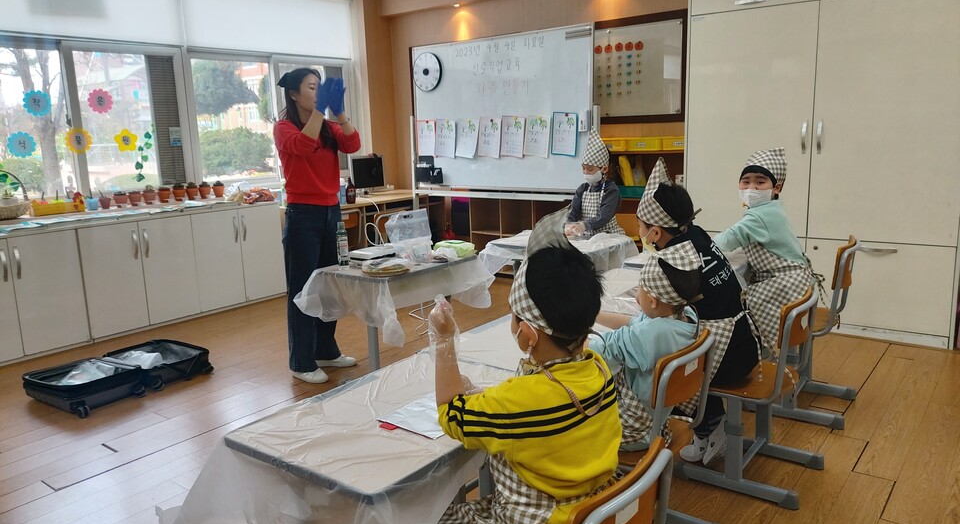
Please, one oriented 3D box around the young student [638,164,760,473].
[{"bbox_3d":[0.759,0.187,2.509,0.380,1.090,0.550,-11,14,-40],"label":"young student"}]

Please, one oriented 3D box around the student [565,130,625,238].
[{"bbox_3d":[0.627,-0.117,3.857,0.360,1.170,0.450,7,14,39],"label":"student"}]

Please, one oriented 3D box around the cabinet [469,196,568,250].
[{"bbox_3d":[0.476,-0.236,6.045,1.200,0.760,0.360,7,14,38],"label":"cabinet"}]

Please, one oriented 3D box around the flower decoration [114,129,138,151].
[{"bbox_3d":[-2.598,-0.893,5.096,0.010,0.170,0.177,7,14,37],"label":"flower decoration"}]

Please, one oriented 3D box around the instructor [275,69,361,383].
[{"bbox_3d":[-0.842,-0.187,3.727,0.430,1.630,0.440,4,12,27],"label":"instructor"}]

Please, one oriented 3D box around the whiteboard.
[{"bbox_3d":[0.118,-1.201,5.626,1.800,1.200,0.050,7,14,38],"label":"whiteboard"}]

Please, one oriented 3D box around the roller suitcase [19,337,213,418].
[{"bbox_3d":[-1.920,0.607,3.701,0.500,0.156,0.780,7,14,38],"label":"roller suitcase"}]

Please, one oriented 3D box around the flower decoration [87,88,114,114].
[{"bbox_3d":[-2.696,-1.140,4.931,0.010,0.170,0.175,7,14,37],"label":"flower decoration"}]

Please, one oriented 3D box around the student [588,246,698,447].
[{"bbox_3d":[0.389,0.378,1.976,0.460,0.920,0.370,8,15,43],"label":"student"}]

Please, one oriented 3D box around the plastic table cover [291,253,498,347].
[{"bbox_3d":[-0.416,0.135,3.675,0.660,0.300,0.900,7,14,38],"label":"plastic table cover"}]

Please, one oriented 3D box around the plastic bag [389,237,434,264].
[{"bbox_3d":[-0.348,-0.064,3.534,0.200,0.130,0.140,-11,14,-40],"label":"plastic bag"}]

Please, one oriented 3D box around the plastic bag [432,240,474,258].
[{"bbox_3d":[-0.141,-0.077,3.797,0.200,0.070,0.140,7,14,38],"label":"plastic bag"}]

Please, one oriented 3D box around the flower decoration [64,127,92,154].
[{"bbox_3d":[-2.798,-0.842,4.843,0.010,0.180,0.177,7,14,37],"label":"flower decoration"}]

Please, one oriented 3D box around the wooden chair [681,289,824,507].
[{"bbox_3d":[0.939,0.423,2.417,0.415,0.660,0.385,7,14,37],"label":"wooden chair"}]

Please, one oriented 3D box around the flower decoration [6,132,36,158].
[{"bbox_3d":[-3.017,-0.770,4.570,0.010,0.169,0.172,7,14,37],"label":"flower decoration"}]

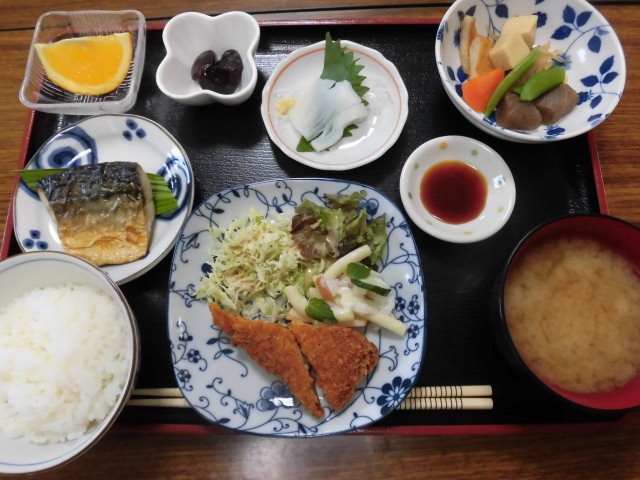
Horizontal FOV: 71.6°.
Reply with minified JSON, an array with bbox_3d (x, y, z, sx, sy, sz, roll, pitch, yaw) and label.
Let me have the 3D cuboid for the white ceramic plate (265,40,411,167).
[{"bbox_3d":[0.011,-0.097,0.332,0.106,0.020,0.106,0,76,1],"label":"white ceramic plate"}]

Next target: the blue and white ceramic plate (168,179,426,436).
[{"bbox_3d":[-0.015,0.040,0.296,0.165,0.024,0.164,0,76,1],"label":"blue and white ceramic plate"}]

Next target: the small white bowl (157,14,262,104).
[{"bbox_3d":[-0.078,-0.127,0.332,0.071,0.038,0.071,1,76,1],"label":"small white bowl"}]

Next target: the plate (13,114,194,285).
[{"bbox_3d":[-0.149,-0.028,0.317,0.123,0.022,0.123,0,76,1],"label":"plate"}]

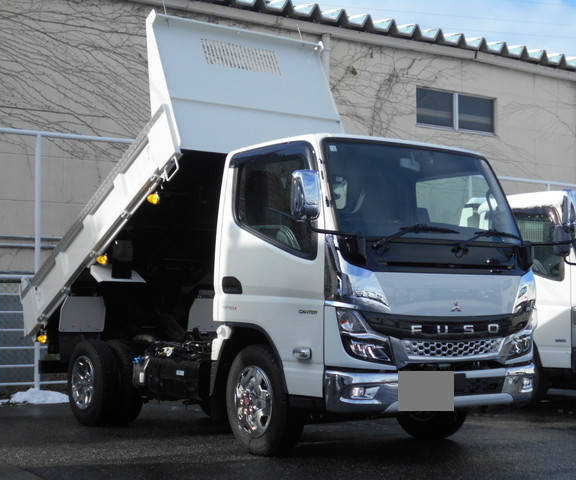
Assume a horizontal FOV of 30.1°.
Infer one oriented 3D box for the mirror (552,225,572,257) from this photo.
[{"bbox_3d":[2.365,0.004,9.277,0.162,0.278,0.086,1,-4,-14],"label":"mirror"}]

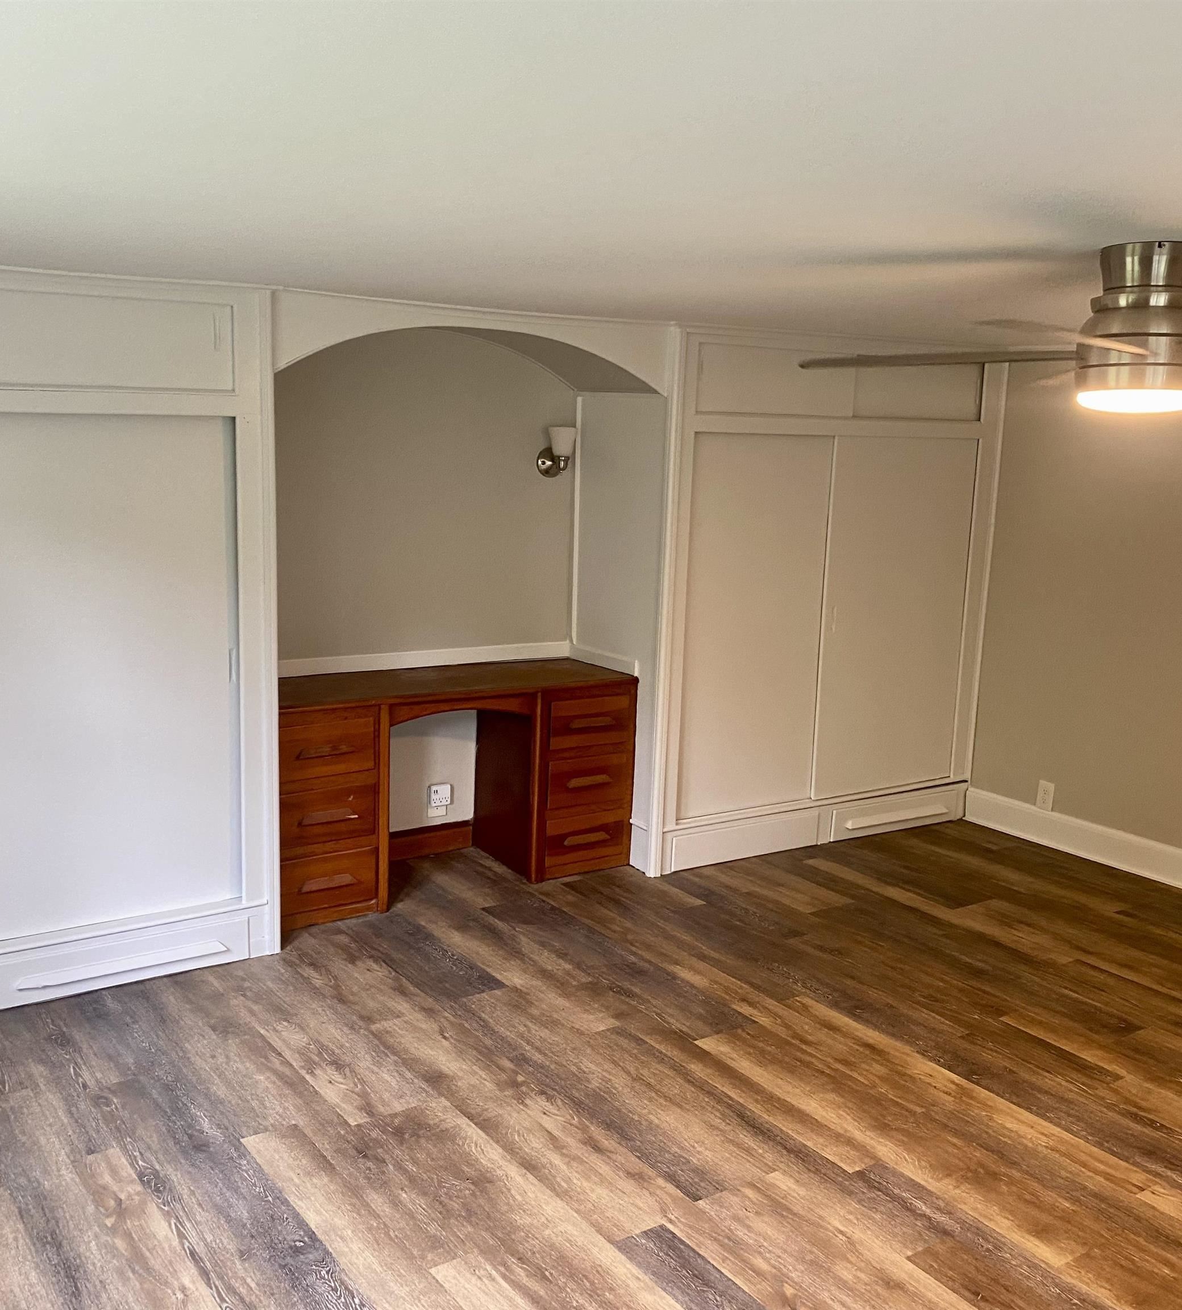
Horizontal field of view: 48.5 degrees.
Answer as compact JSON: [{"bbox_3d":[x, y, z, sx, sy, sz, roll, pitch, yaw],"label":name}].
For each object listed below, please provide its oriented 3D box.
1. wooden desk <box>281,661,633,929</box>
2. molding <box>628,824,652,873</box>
[{"bbox_3d":[-0.614,0.474,4.964,1.531,0.755,0.549,-4,11,-33],"label":"wooden desk"},{"bbox_3d":[0.205,0.759,5.157,0.019,0.184,0.140,-5,12,-35],"label":"molding"}]

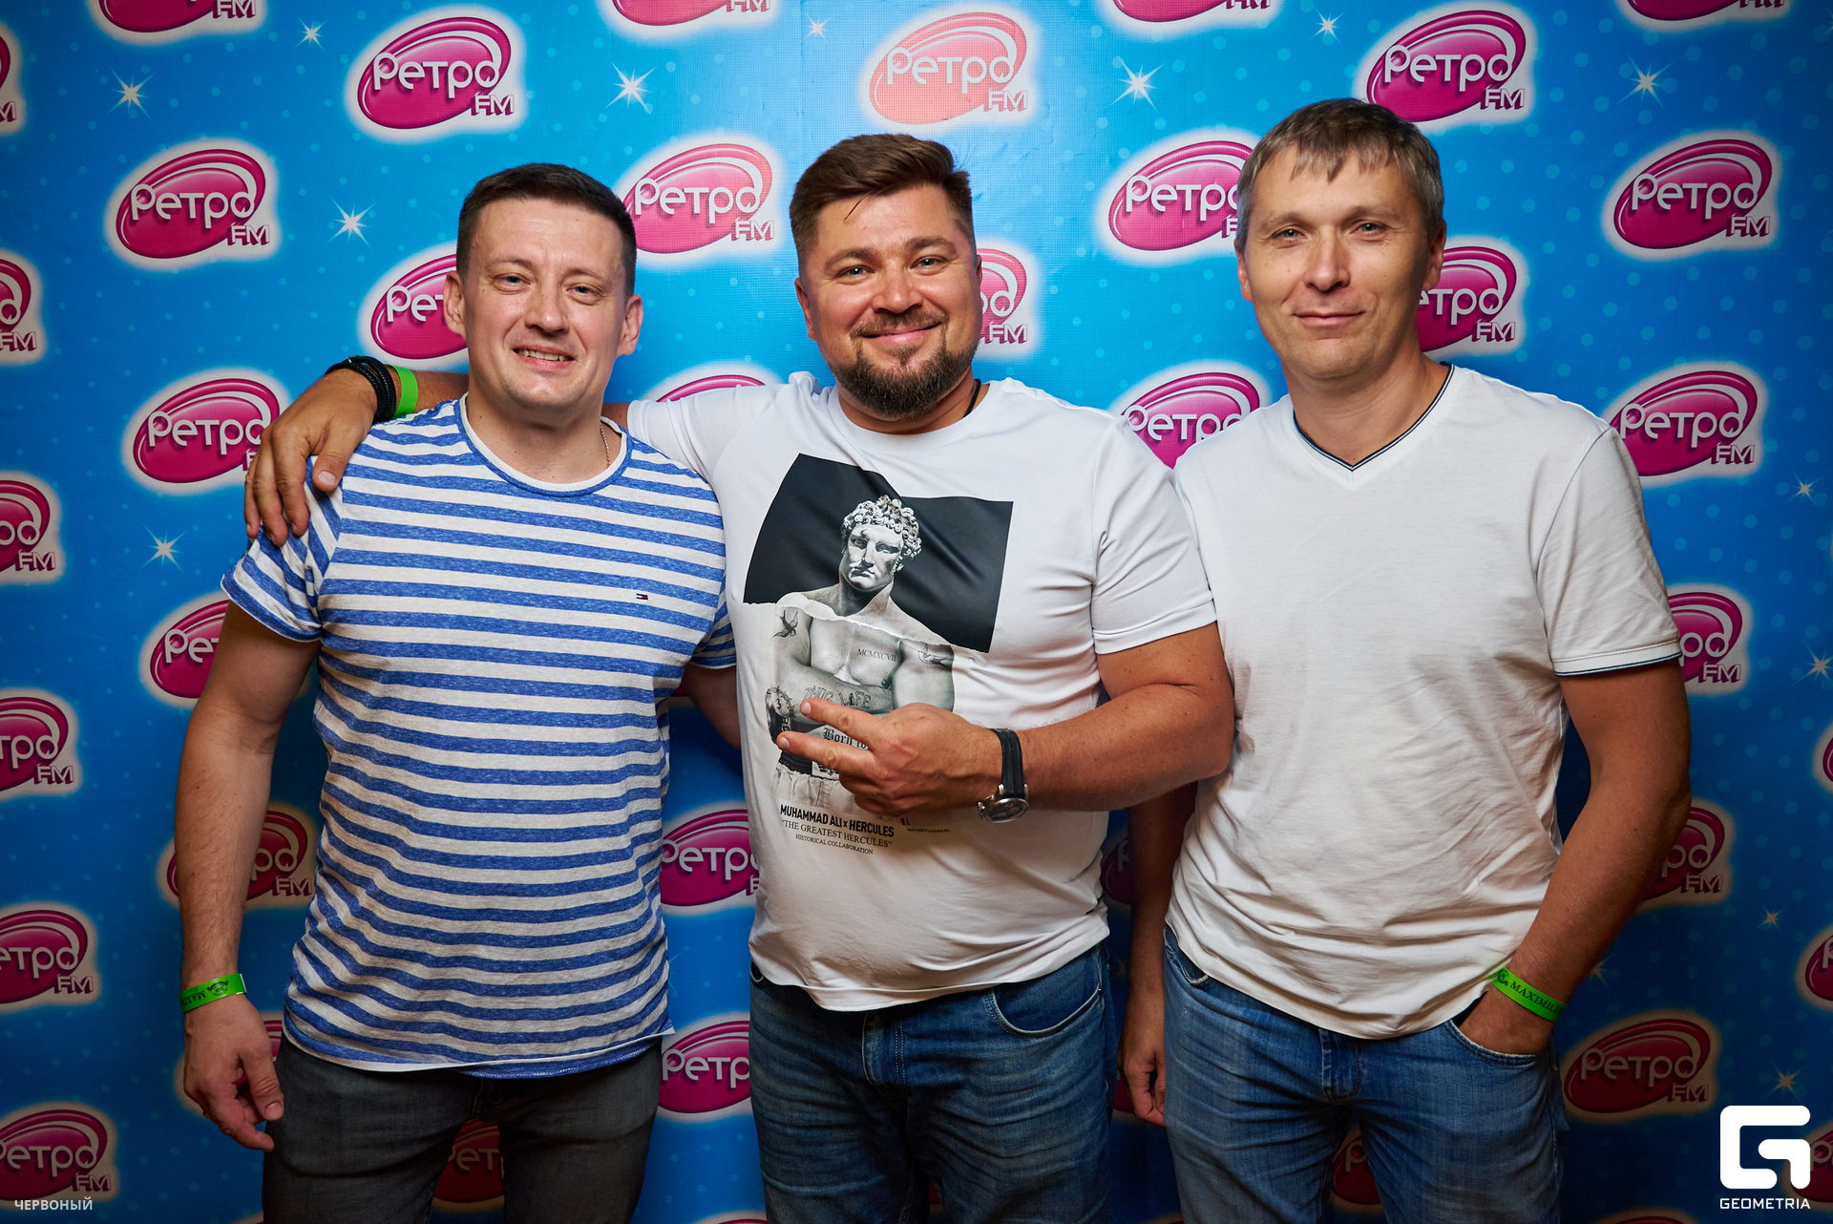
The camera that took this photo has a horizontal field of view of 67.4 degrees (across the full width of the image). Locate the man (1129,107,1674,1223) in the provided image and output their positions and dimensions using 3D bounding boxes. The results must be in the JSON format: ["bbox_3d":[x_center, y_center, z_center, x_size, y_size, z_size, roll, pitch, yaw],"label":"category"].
[{"bbox_3d":[0.455,0.435,1.320,0.540,1.790,0.330,2,7,19],"label":"man"}]

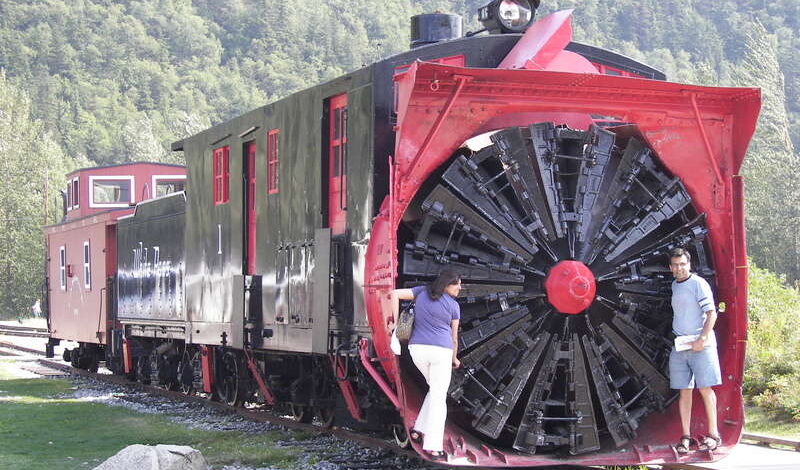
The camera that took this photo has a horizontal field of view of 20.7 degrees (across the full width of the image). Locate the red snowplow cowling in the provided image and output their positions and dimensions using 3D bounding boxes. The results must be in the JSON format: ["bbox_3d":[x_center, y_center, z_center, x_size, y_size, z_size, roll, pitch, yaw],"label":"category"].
[{"bbox_3d":[1.391,-0.022,19.251,3.100,3.950,1.750,0,-2,-16],"label":"red snowplow cowling"}]

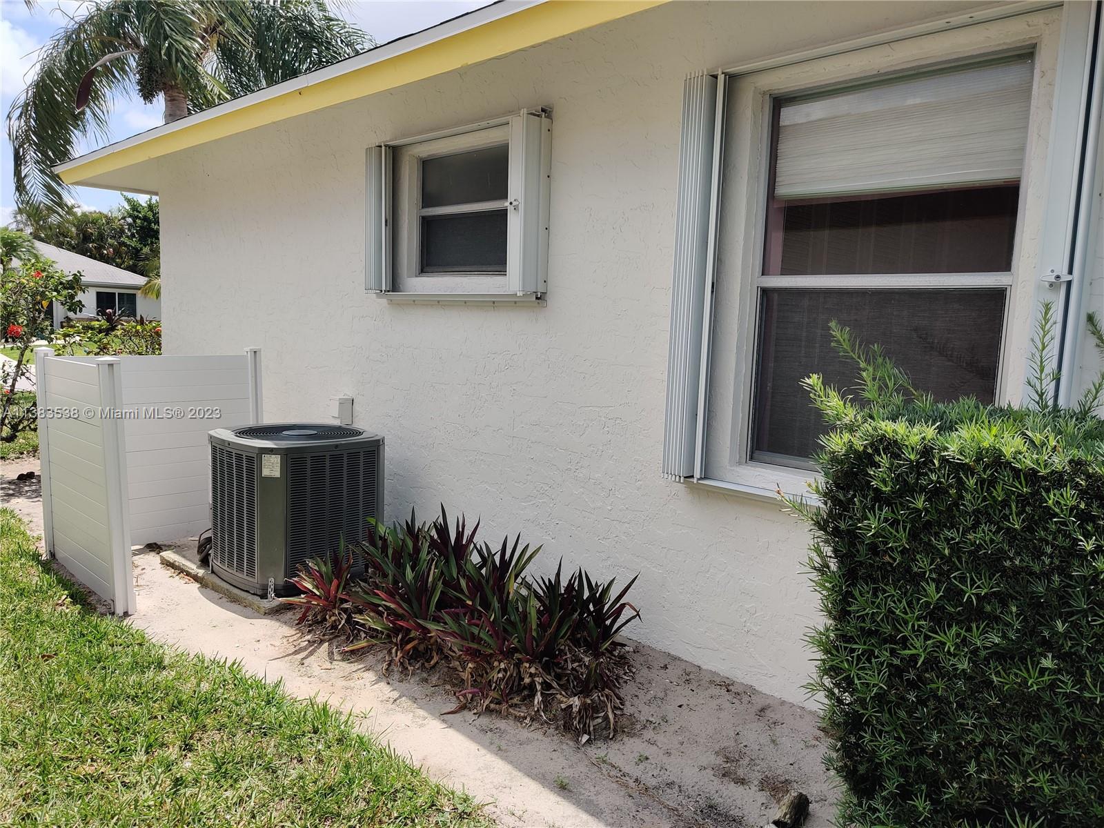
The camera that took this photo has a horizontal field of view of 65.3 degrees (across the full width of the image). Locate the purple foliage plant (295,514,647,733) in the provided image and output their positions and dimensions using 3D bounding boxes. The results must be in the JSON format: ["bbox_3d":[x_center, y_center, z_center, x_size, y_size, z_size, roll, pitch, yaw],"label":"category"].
[{"bbox_3d":[-0.348,0.780,3.661,0.780,0.520,1.647,-5,10,-43],"label":"purple foliage plant"}]

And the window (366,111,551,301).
[{"bbox_3d":[-0.546,-1.063,4.634,0.202,0.861,1.387,-5,10,-43],"label":"window"}]

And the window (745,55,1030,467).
[{"bbox_3d":[1.147,-0.470,3.088,0.078,1.448,0.948,-5,10,-43],"label":"window"}]

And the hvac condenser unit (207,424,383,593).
[{"bbox_3d":[-1.359,0.467,4.613,0.728,0.722,0.728,-5,10,-43],"label":"hvac condenser unit"}]

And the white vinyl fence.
[{"bbox_3d":[-1.969,0.256,4.776,1.263,1.185,1.243,-5,10,-43],"label":"white vinyl fence"}]

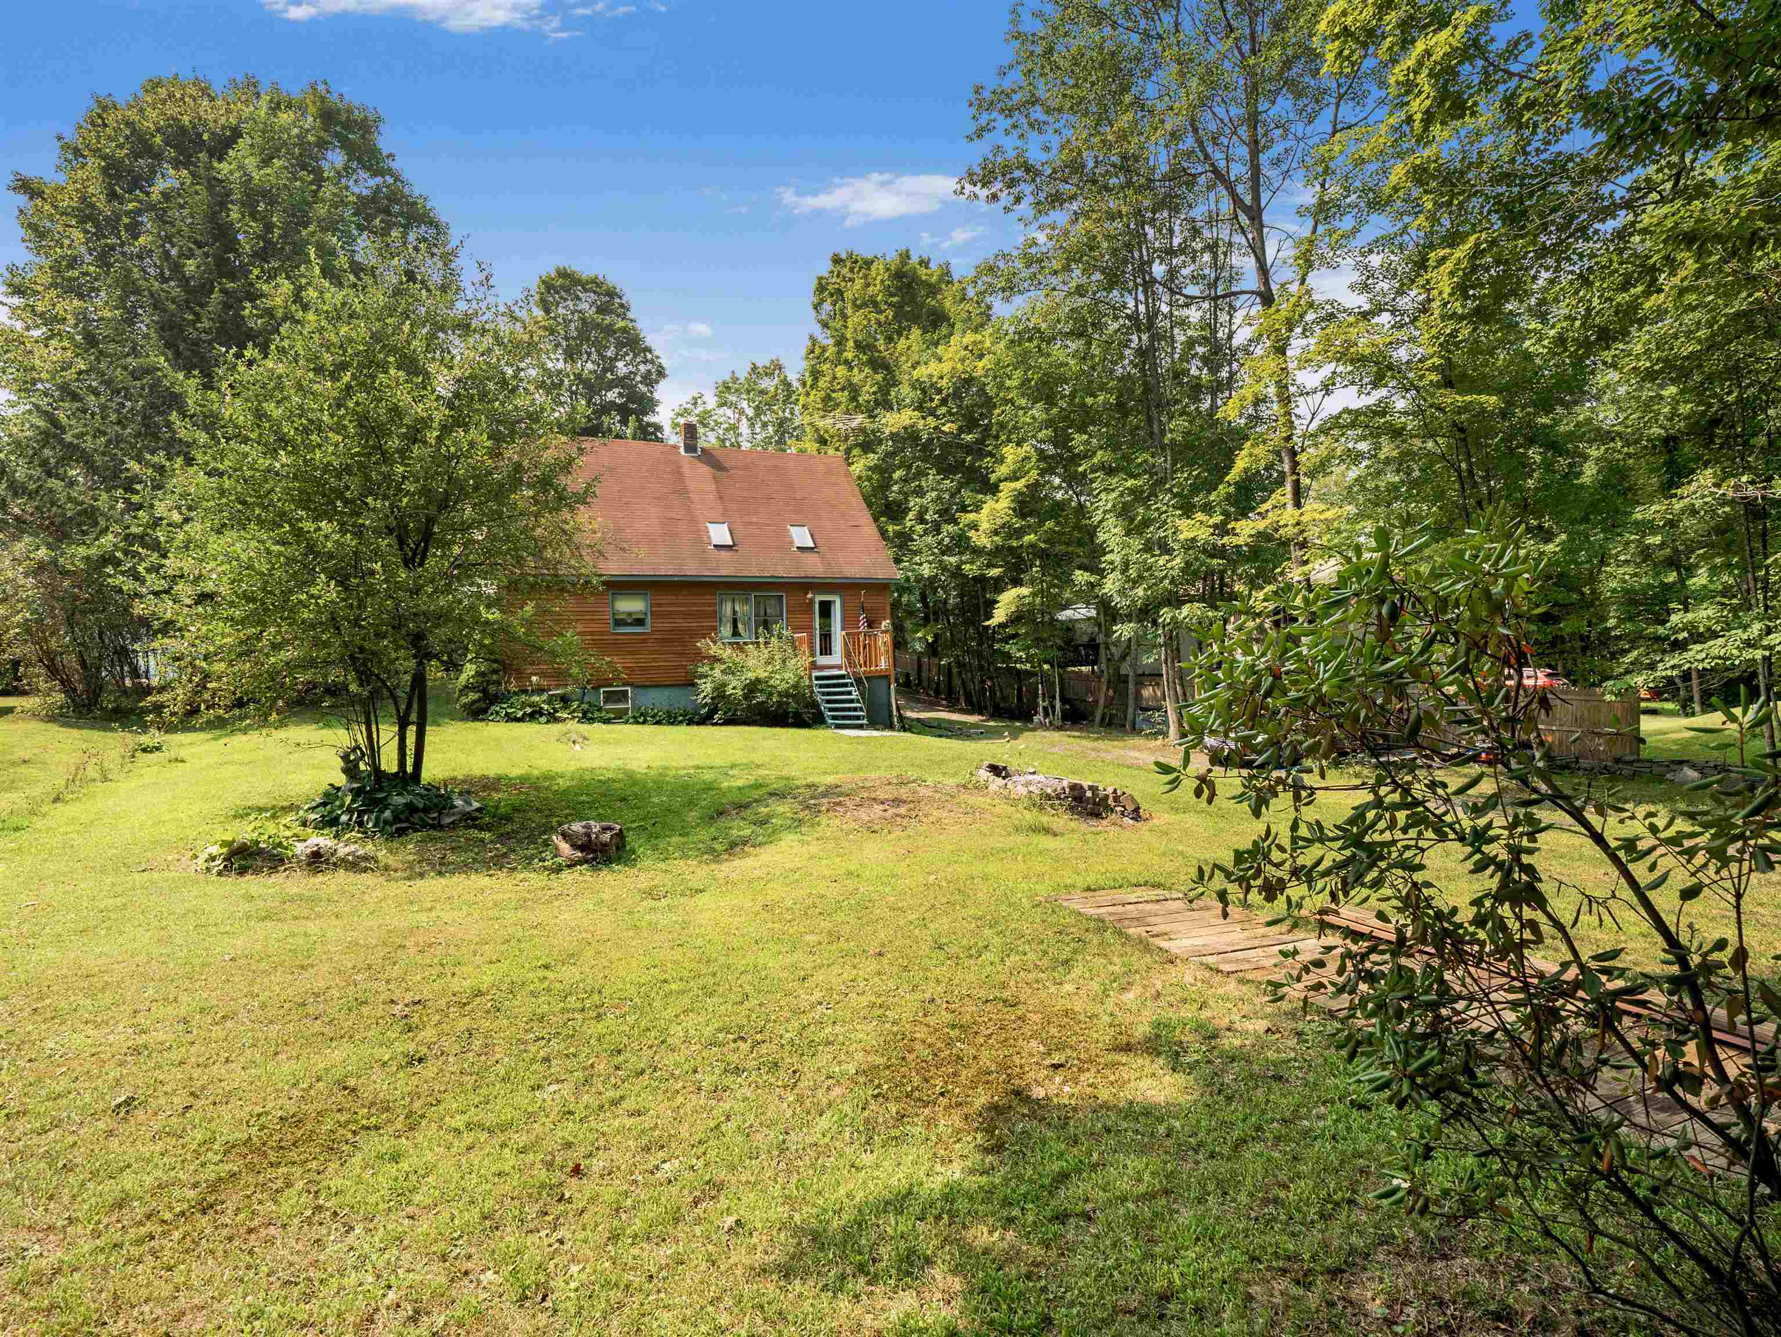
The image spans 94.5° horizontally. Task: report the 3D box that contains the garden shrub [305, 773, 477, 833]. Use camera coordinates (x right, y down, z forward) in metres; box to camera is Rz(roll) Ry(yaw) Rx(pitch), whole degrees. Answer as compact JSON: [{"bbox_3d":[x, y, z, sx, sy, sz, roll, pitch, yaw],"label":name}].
[{"bbox_3d":[-5.511,1.432,9.100,1.750,0.460,1.600,-2,3,-31],"label":"garden shrub"}]

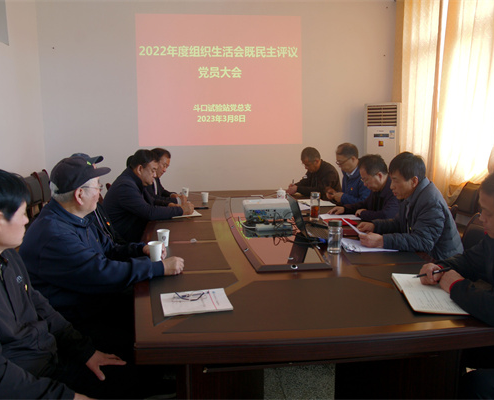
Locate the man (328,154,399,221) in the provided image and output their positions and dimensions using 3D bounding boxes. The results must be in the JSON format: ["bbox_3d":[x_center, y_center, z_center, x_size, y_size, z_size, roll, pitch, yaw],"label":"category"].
[{"bbox_3d":[1.004,0.282,3.150,0.780,1.220,0.550,-2,6,-9],"label":"man"}]

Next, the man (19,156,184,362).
[{"bbox_3d":[-0.644,0.423,1.886,0.770,1.260,0.550,-2,6,-10],"label":"man"}]

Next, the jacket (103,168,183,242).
[{"bbox_3d":[-0.859,0.057,3.425,0.640,0.640,0.540,-1,6,0],"label":"jacket"}]

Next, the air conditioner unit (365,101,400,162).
[{"bbox_3d":[1.994,-0.449,6.140,0.490,1.830,0.300,1,6,15],"label":"air conditioner unit"}]

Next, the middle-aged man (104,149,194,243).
[{"bbox_3d":[-0.807,0.241,3.445,0.770,1.280,0.550,-1,6,0],"label":"middle-aged man"}]

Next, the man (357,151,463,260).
[{"bbox_3d":[0.915,0.355,2.354,0.760,1.250,0.550,-1,6,-6],"label":"man"}]

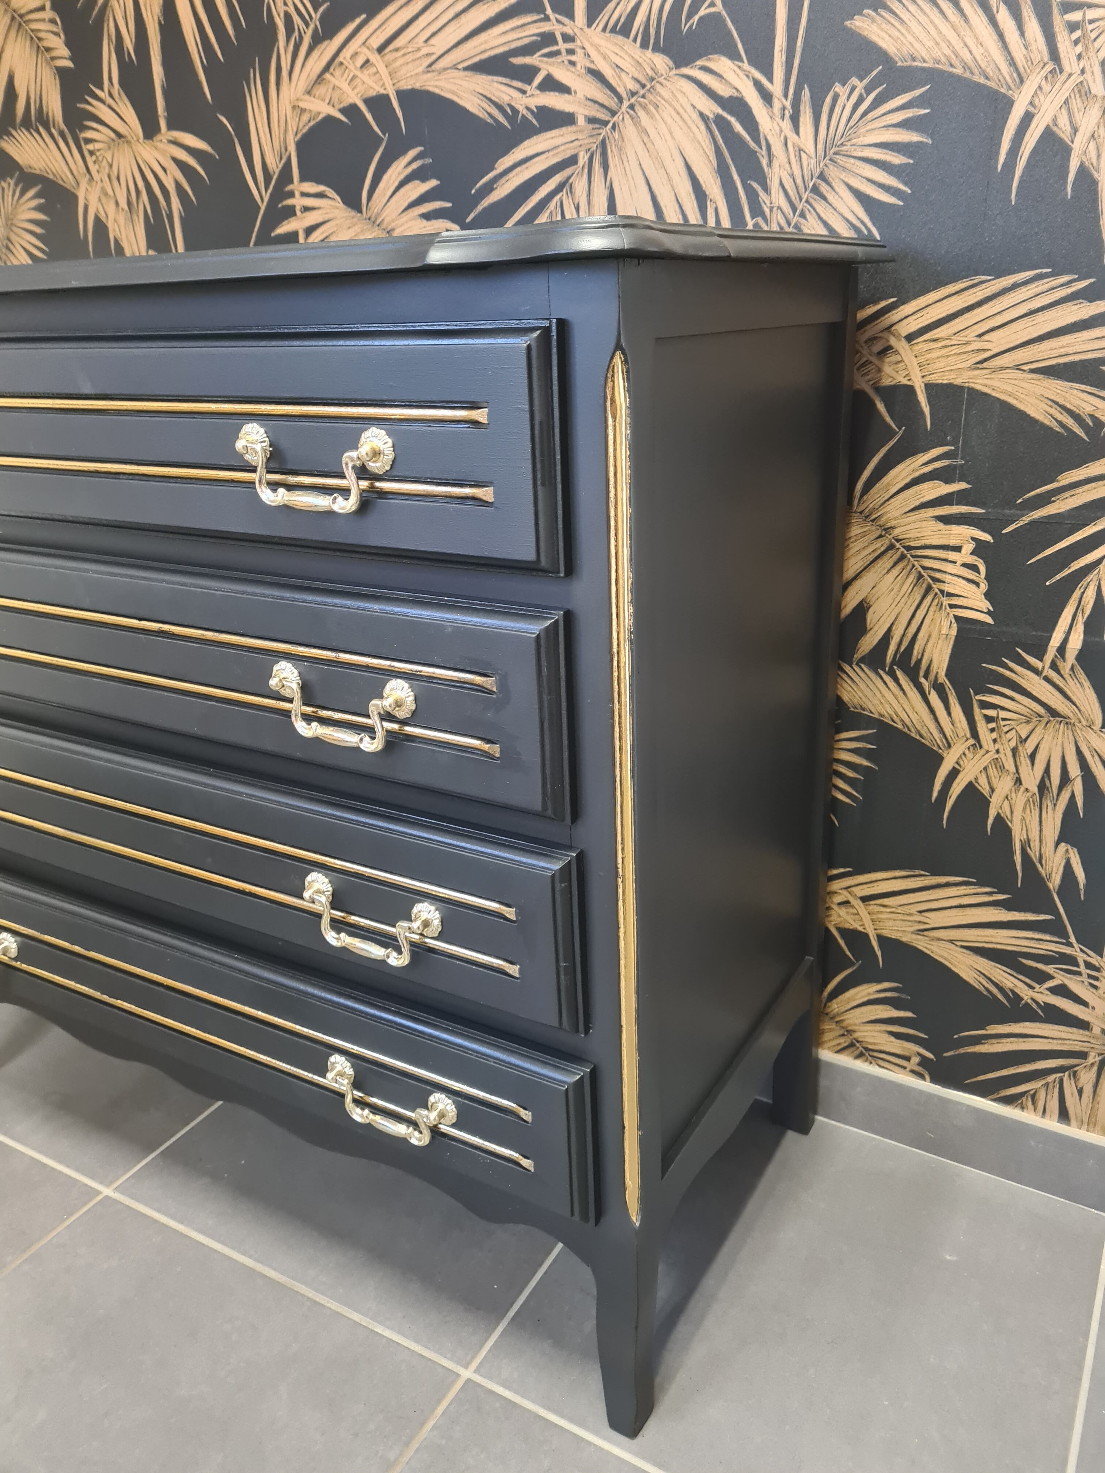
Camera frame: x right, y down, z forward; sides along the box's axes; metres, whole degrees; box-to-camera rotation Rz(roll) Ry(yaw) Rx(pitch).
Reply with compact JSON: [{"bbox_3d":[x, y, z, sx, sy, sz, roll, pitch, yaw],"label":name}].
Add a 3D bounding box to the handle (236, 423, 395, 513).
[{"bbox_3d":[-0.153,-0.164,0.678,0.127,0.051,0.025,10,25,29],"label":"handle"}]

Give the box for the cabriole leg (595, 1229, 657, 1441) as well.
[{"bbox_3d":[0.058,0.453,0.863,0.041,0.217,0.038,10,25,29],"label":"cabriole leg"}]

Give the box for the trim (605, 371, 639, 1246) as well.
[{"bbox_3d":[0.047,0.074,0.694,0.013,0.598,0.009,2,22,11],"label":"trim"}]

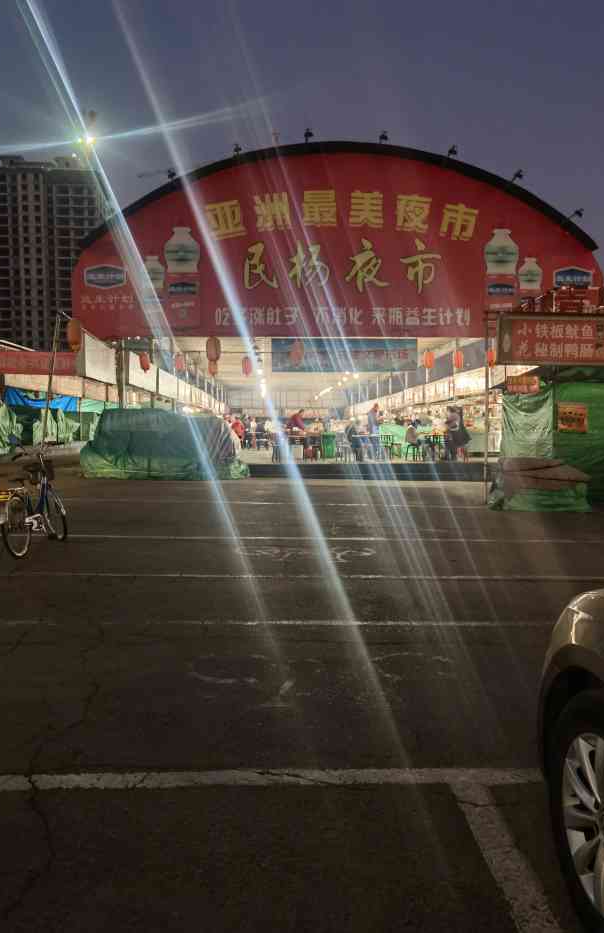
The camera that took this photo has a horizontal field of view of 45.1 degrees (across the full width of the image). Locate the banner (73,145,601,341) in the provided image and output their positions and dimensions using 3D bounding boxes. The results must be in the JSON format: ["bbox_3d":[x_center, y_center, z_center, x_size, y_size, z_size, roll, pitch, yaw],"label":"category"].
[{"bbox_3d":[1.034,-6.539,21.200,15.300,5.660,0.300,0,3,0],"label":"banner"}]

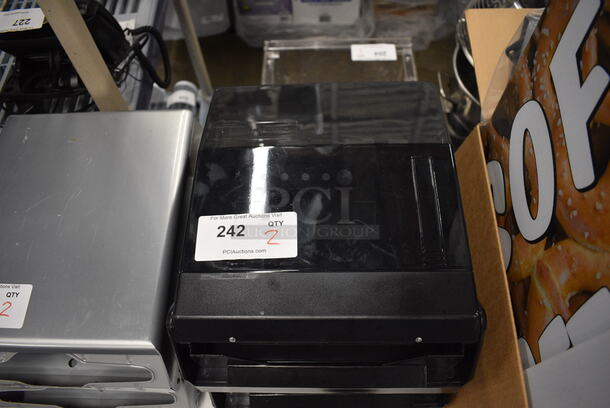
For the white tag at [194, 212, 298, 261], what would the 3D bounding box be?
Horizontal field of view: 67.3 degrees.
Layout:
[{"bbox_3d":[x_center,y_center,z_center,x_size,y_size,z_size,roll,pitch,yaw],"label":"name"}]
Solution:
[{"bbox_3d":[-0.058,0.033,0.460,0.102,0.003,0.051,-3,60,1],"label":"white tag"}]

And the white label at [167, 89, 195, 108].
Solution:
[{"bbox_3d":[-0.387,-0.324,1.421,0.086,0.026,0.055,-3,56,0],"label":"white label"}]

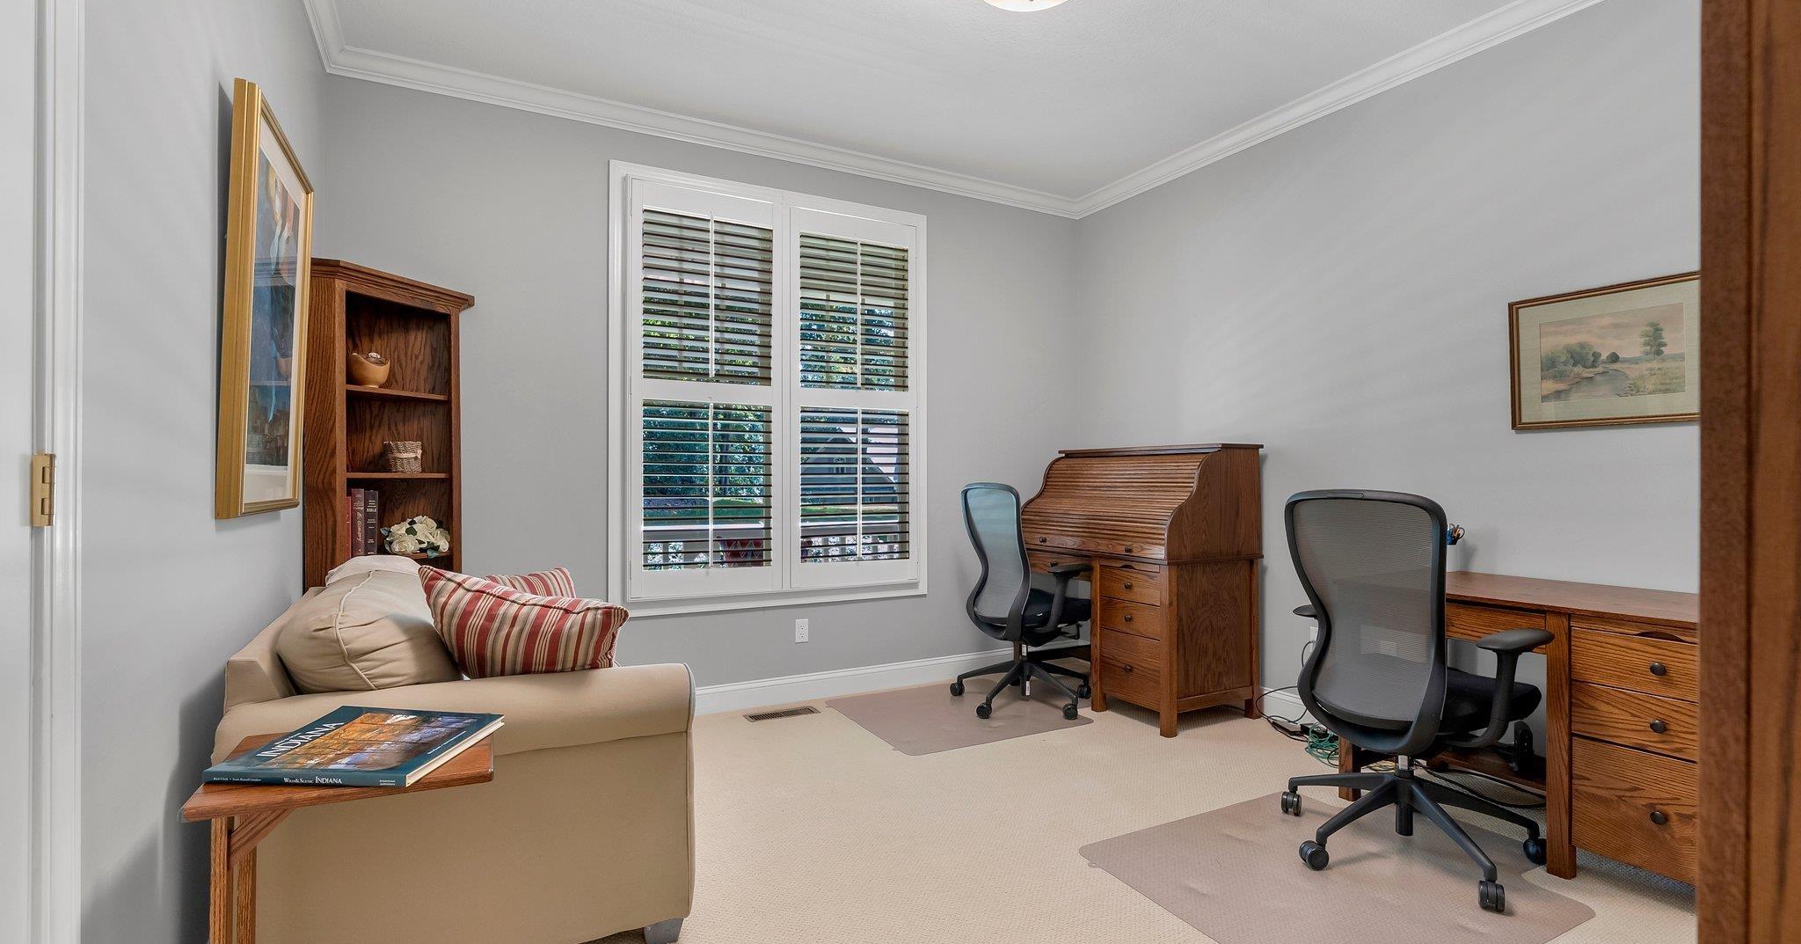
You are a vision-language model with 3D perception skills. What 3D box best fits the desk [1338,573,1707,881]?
[{"bbox_3d":[2.000,0.745,2.431,0.640,0.760,1.120,0,0,-29],"label":"desk"}]

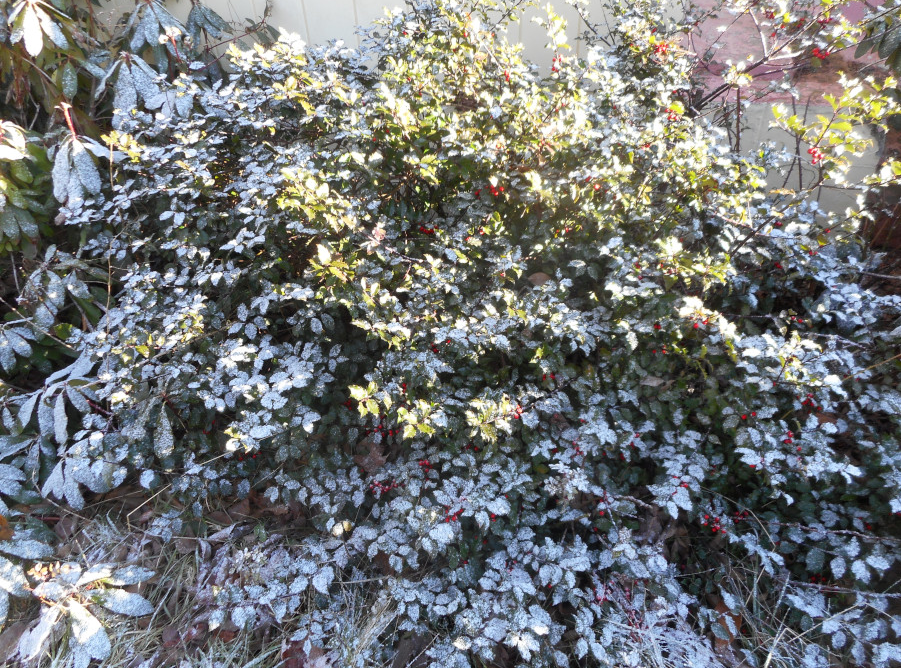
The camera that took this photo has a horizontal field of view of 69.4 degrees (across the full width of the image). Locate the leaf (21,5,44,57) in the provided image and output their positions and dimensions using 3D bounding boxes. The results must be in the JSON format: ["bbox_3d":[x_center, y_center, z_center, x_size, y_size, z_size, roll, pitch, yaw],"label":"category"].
[{"bbox_3d":[-1.124,-0.816,1.750,0.050,0.138,0.020,-9,13,-16],"label":"leaf"}]

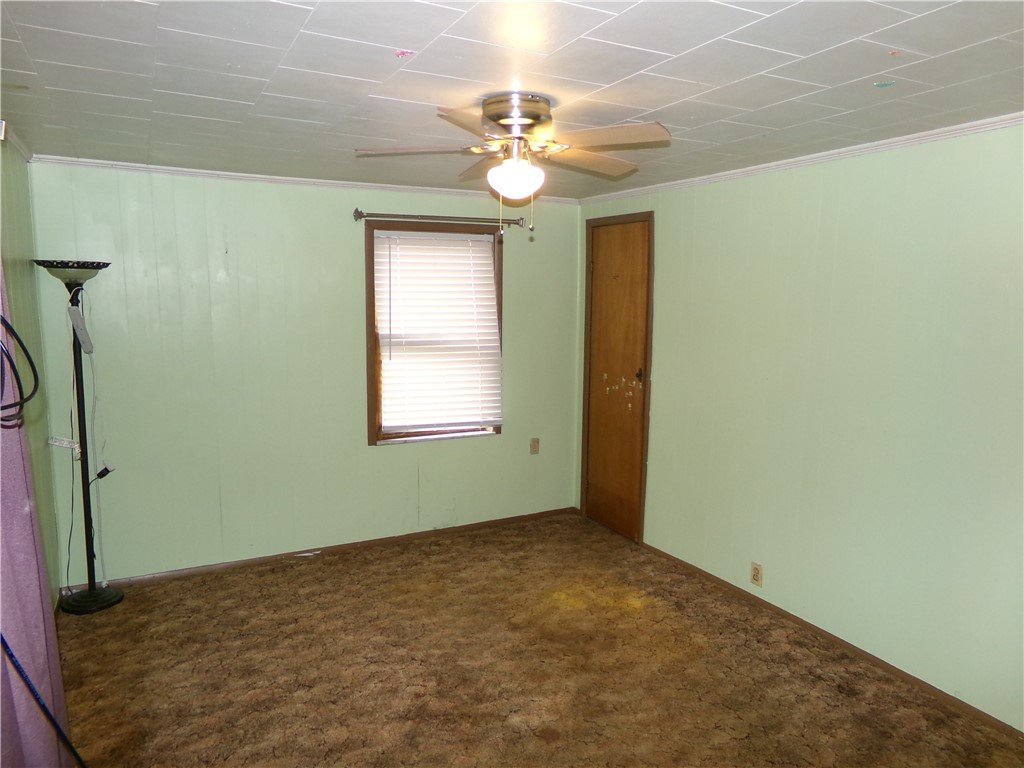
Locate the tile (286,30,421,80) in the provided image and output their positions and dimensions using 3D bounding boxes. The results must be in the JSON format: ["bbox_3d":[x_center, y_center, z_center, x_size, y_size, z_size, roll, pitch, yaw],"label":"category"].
[{"bbox_3d":[-0.455,-0.898,1.950,0.305,0.020,0.305,-3,8,-28],"label":"tile"}]

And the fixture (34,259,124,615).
[{"bbox_3d":[-2.075,0.263,3.443,0.308,1.685,0.308,-3,8,-28],"label":"fixture"}]

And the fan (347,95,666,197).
[{"bbox_3d":[0.011,-0.786,2.367,1.060,0.300,1.060,-3,8,-28],"label":"fan"}]

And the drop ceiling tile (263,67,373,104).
[{"bbox_3d":[-0.598,-0.934,2.220,0.305,0.020,0.305,-3,8,-28],"label":"drop ceiling tile"}]

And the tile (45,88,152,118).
[{"bbox_3d":[-1.416,-0.968,2.454,0.306,0.020,0.311,-3,8,-28],"label":"tile"}]

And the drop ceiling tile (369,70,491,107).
[{"bbox_3d":[-0.254,-0.931,2.228,0.305,0.020,0.305,-3,8,-28],"label":"drop ceiling tile"}]

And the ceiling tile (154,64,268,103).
[{"bbox_3d":[-0.938,-0.931,2.203,0.306,0.020,0.311,-3,8,-28],"label":"ceiling tile"}]

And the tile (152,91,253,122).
[{"bbox_3d":[-1.084,-0.967,2.478,0.306,0.020,0.311,-3,8,-28],"label":"tile"}]

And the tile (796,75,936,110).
[{"bbox_3d":[1.115,-0.915,2.231,0.306,0.020,0.311,-3,8,-28],"label":"tile"}]

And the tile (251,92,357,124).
[{"bbox_3d":[-0.744,-0.966,2.488,0.306,0.020,0.311,-3,8,-28],"label":"tile"}]

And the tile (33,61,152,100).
[{"bbox_3d":[-1.270,-0.931,2.179,0.306,0.020,0.311,-3,8,-28],"label":"tile"}]

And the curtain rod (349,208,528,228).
[{"bbox_3d":[-0.421,-1.007,4.339,1.121,0.076,0.111,-3,8,-28],"label":"curtain rod"}]

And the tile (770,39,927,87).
[{"bbox_3d":[0.916,-0.881,1.956,0.306,0.020,0.311,-3,8,-28],"label":"tile"}]

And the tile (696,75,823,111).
[{"bbox_3d":[0.778,-0.924,2.249,0.305,0.020,0.305,-3,8,-28],"label":"tile"}]

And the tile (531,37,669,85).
[{"bbox_3d":[0.230,-0.887,1.951,0.306,0.020,0.311,-3,8,-28],"label":"tile"}]

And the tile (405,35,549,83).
[{"bbox_3d":[-0.111,-0.896,1.957,0.305,0.020,0.305,-3,8,-28],"label":"tile"}]

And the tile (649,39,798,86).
[{"bbox_3d":[0.578,-0.891,1.972,0.305,0.020,0.305,-3,8,-28],"label":"tile"}]

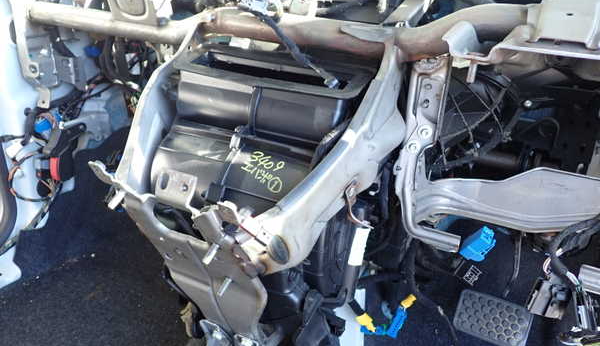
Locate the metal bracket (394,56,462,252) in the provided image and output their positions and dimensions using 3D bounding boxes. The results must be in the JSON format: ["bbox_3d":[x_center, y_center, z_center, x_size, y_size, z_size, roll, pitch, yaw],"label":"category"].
[{"bbox_3d":[0.211,-0.030,0.796,0.118,0.292,0.070,13,19,20],"label":"metal bracket"}]

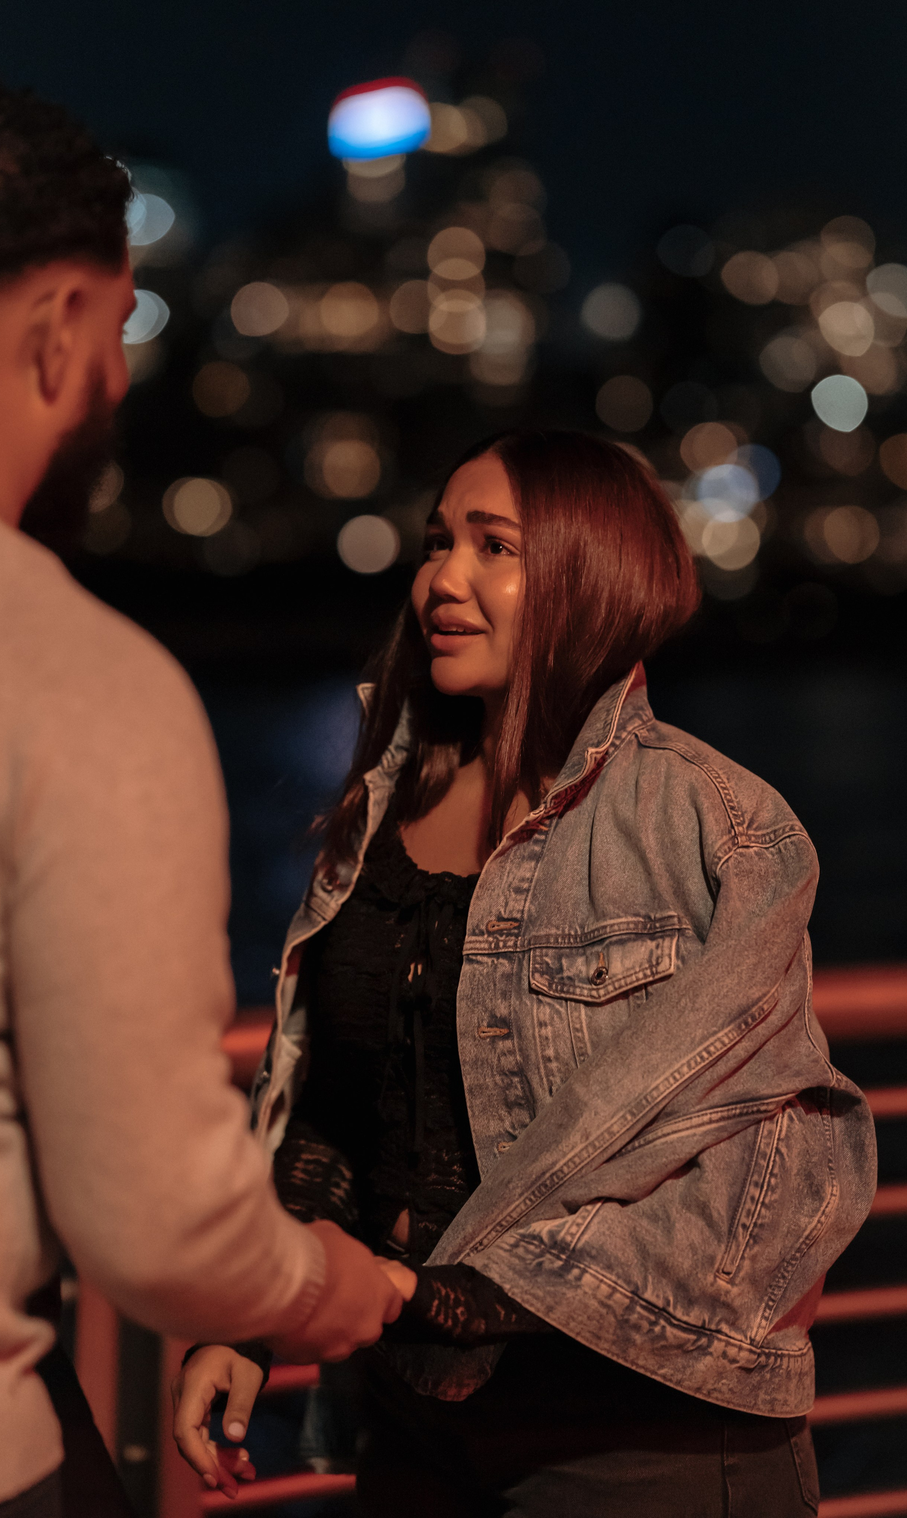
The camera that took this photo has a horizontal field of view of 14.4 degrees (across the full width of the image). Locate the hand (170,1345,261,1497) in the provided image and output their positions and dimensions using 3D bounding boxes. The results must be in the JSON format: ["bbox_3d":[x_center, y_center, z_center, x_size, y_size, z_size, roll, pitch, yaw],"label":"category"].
[{"bbox_3d":[-0.194,0.541,2.930,0.085,0.130,0.090,1,3,25],"label":"hand"}]

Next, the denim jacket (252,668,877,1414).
[{"bbox_3d":[0.091,0.229,2.980,0.400,0.605,0.510,-3,4,-45],"label":"denim jacket"}]

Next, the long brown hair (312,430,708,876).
[{"bbox_3d":[0.048,-0.092,3.000,0.270,0.375,0.270,2,3,42],"label":"long brown hair"}]

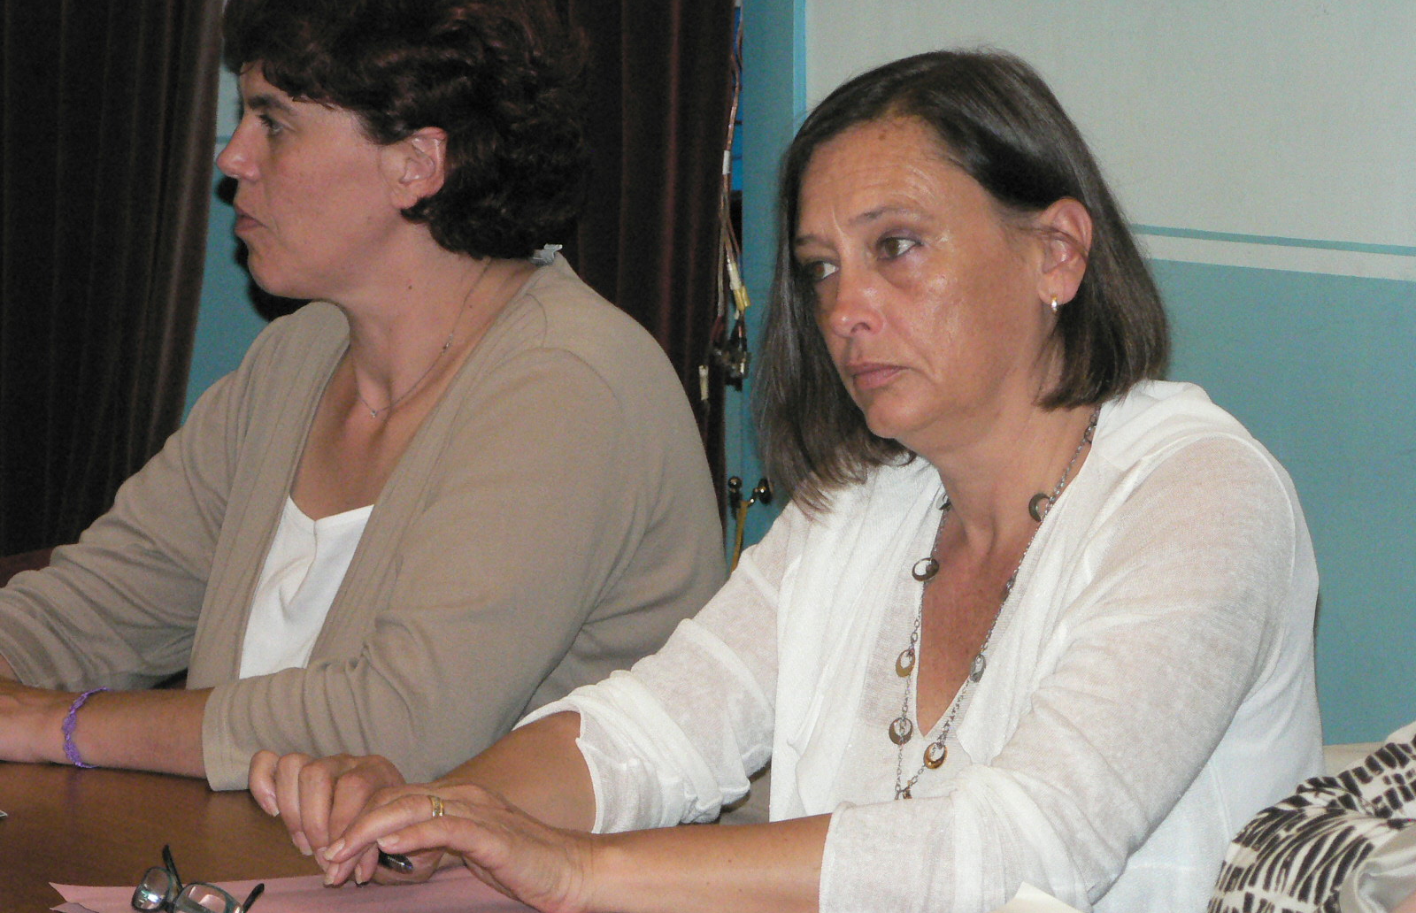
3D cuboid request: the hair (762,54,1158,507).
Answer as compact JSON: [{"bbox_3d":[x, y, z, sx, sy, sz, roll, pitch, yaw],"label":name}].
[{"bbox_3d":[0.152,-0.104,3.580,0.220,0.270,0.230,-4,4,44],"label":"hair"}]

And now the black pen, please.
[{"bbox_3d":[-0.201,0.226,3.486,0.011,0.011,0.138,-5,10,-28],"label":"black pen"}]

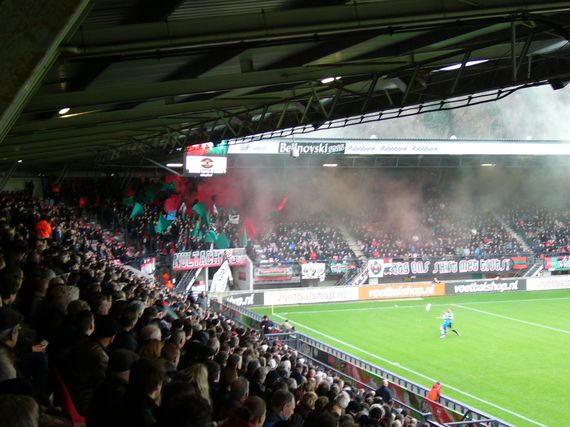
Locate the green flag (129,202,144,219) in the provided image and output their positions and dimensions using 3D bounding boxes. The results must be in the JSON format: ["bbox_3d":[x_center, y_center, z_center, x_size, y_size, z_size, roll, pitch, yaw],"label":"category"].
[{"bbox_3d":[-11.728,-0.237,78.000,1.264,1.264,0.350,-1,2,-14],"label":"green flag"}]

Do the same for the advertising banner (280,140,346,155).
[{"bbox_3d":[2.121,-5.009,75.724,5.494,0.864,0.100,-1,2,-19],"label":"advertising banner"}]

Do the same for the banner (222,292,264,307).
[{"bbox_3d":[-3.040,6.185,71.700,3.141,1.000,0.150,-1,2,-19],"label":"banner"}]

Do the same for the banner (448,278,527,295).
[{"bbox_3d":[15.945,5.812,78.341,7.353,1.000,0.150,-1,2,-19],"label":"banner"}]

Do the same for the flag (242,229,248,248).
[{"bbox_3d":[-3.130,1.963,78.647,0.390,1.540,0.250,-1,2,-10],"label":"flag"}]

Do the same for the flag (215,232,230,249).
[{"bbox_3d":[-4.897,2.163,77.696,1.170,1.180,0.250,-1,2,-11],"label":"flag"}]

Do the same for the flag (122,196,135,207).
[{"bbox_3d":[-12.604,-0.988,79.666,0.960,0.690,0.250,-1,2,-14],"label":"flag"}]

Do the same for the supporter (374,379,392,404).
[{"bbox_3d":[3.393,6.539,33.663,0.550,1.740,0.380,1,3,35],"label":"supporter"}]

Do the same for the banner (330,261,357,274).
[{"bbox_3d":[4.746,4.398,79.841,2.190,0.960,0.060,-1,2,-18],"label":"banner"}]

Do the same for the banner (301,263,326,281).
[{"bbox_3d":[2.325,4.655,79.054,2.040,1.340,0.060,-1,2,-18],"label":"banner"}]

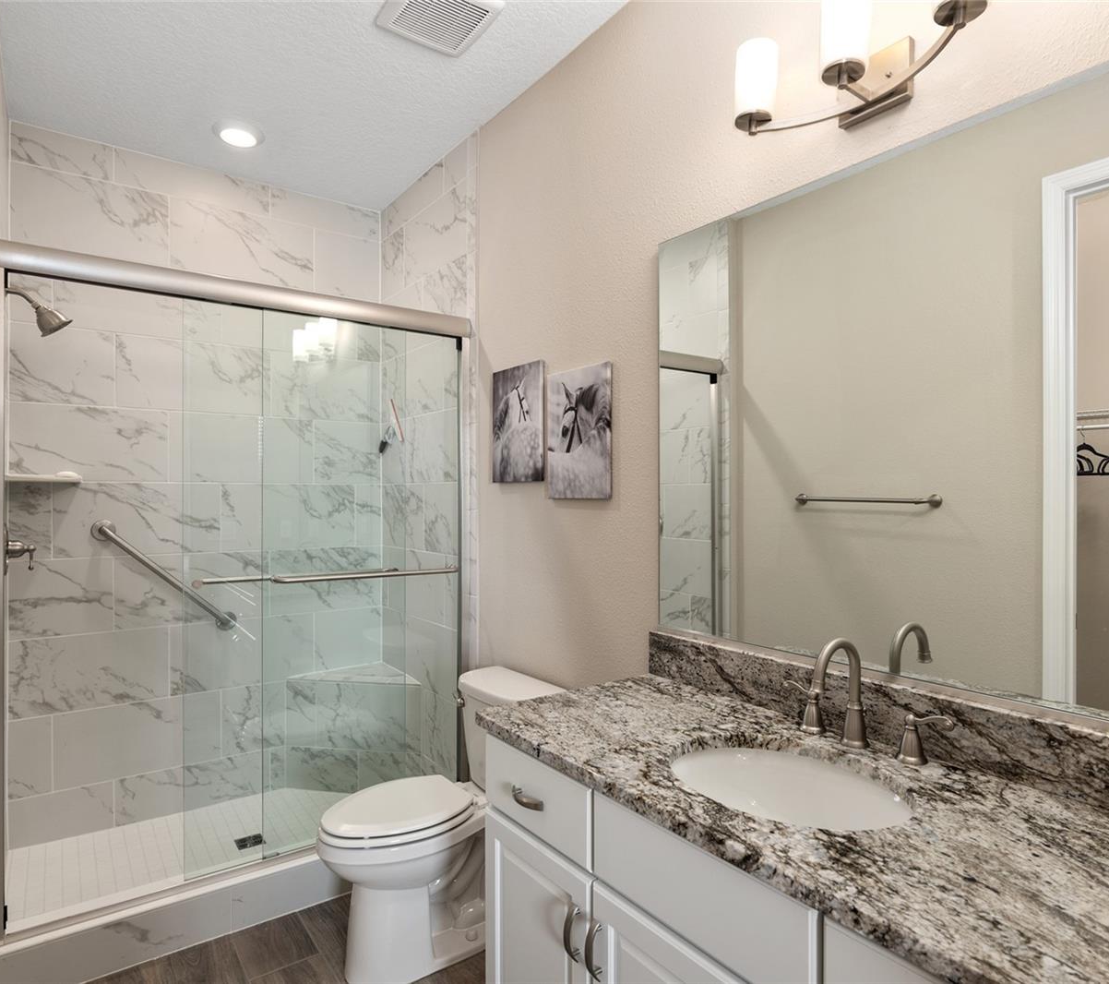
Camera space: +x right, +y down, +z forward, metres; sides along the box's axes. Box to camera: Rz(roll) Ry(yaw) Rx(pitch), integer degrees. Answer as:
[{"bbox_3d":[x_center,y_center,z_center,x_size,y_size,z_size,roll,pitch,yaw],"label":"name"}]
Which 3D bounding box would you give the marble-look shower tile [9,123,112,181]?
[{"bbox_3d":[-1.928,-1.327,2.581,0.324,0.150,0.010,0,0,-34],"label":"marble-look shower tile"}]

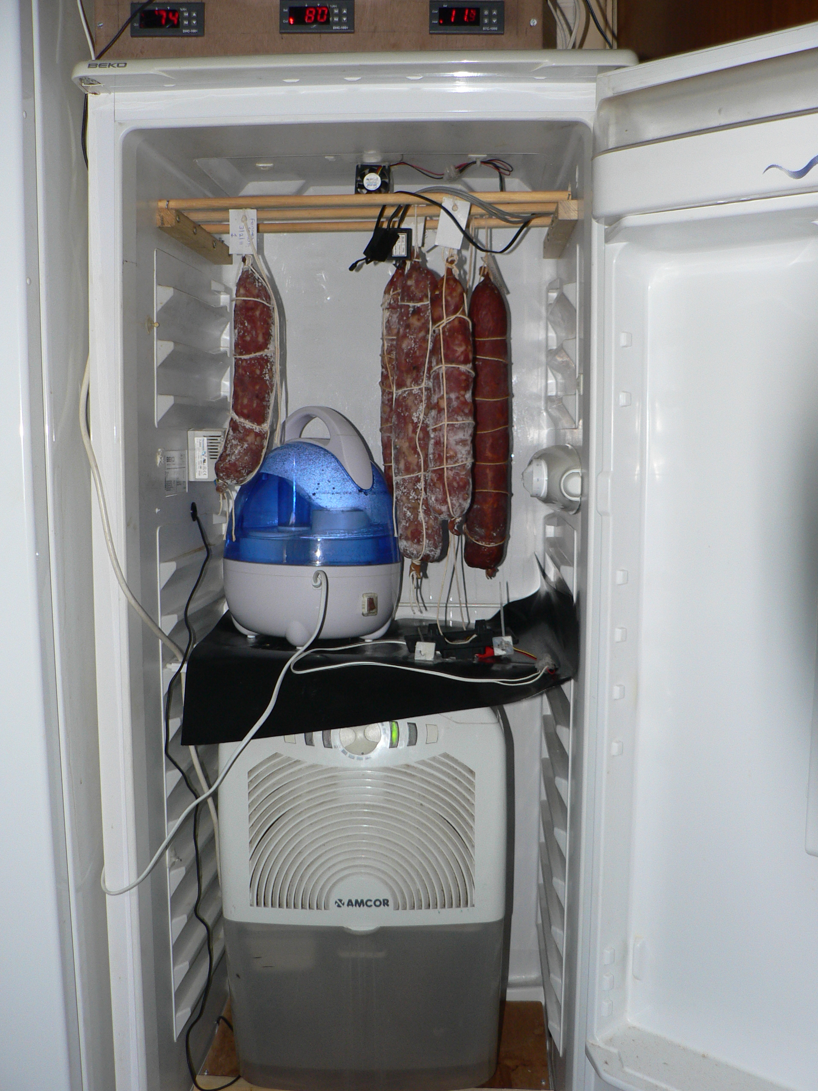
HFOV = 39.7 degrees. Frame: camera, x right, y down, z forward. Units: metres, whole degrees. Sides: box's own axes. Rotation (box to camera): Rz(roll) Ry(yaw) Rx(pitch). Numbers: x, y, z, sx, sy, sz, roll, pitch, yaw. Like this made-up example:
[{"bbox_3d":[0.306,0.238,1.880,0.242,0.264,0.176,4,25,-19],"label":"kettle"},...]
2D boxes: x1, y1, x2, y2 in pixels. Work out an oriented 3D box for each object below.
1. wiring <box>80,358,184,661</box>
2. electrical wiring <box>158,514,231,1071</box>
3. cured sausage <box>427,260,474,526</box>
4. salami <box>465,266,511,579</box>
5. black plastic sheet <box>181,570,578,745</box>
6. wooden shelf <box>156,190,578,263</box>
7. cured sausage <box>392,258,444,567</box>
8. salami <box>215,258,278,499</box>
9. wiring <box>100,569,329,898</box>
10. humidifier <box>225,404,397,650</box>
[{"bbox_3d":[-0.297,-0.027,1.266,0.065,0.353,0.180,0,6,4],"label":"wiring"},{"bbox_3d":[-0.260,0.328,1.416,0.047,0.755,0.170,0,6,4],"label":"electrical wiring"},{"bbox_3d":[0.046,-0.169,1.274,0.053,0.298,0.050,0,6,4],"label":"cured sausage"},{"bbox_3d":[0.099,-0.153,1.440,0.057,0.389,0.054,0,6,4],"label":"salami"},{"bbox_3d":[-0.032,0.127,1.444,0.459,0.177,0.365,0,6,4],"label":"black plastic sheet"},{"bbox_3d":[-0.038,-0.382,1.377,0.459,0.031,0.298,0,6,4],"label":"wooden shelf"},{"bbox_3d":[0.011,-0.155,1.346,0.061,0.365,0.058,0,6,4],"label":"cured sausage"},{"bbox_3d":[-0.184,-0.185,1.269,0.072,0.265,0.052,0,6,4],"label":"salami"},{"bbox_3d":[-0.217,0.204,1.290,0.221,0.337,0.200,0,6,4],"label":"wiring"},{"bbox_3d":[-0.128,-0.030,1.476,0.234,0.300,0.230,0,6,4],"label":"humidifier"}]

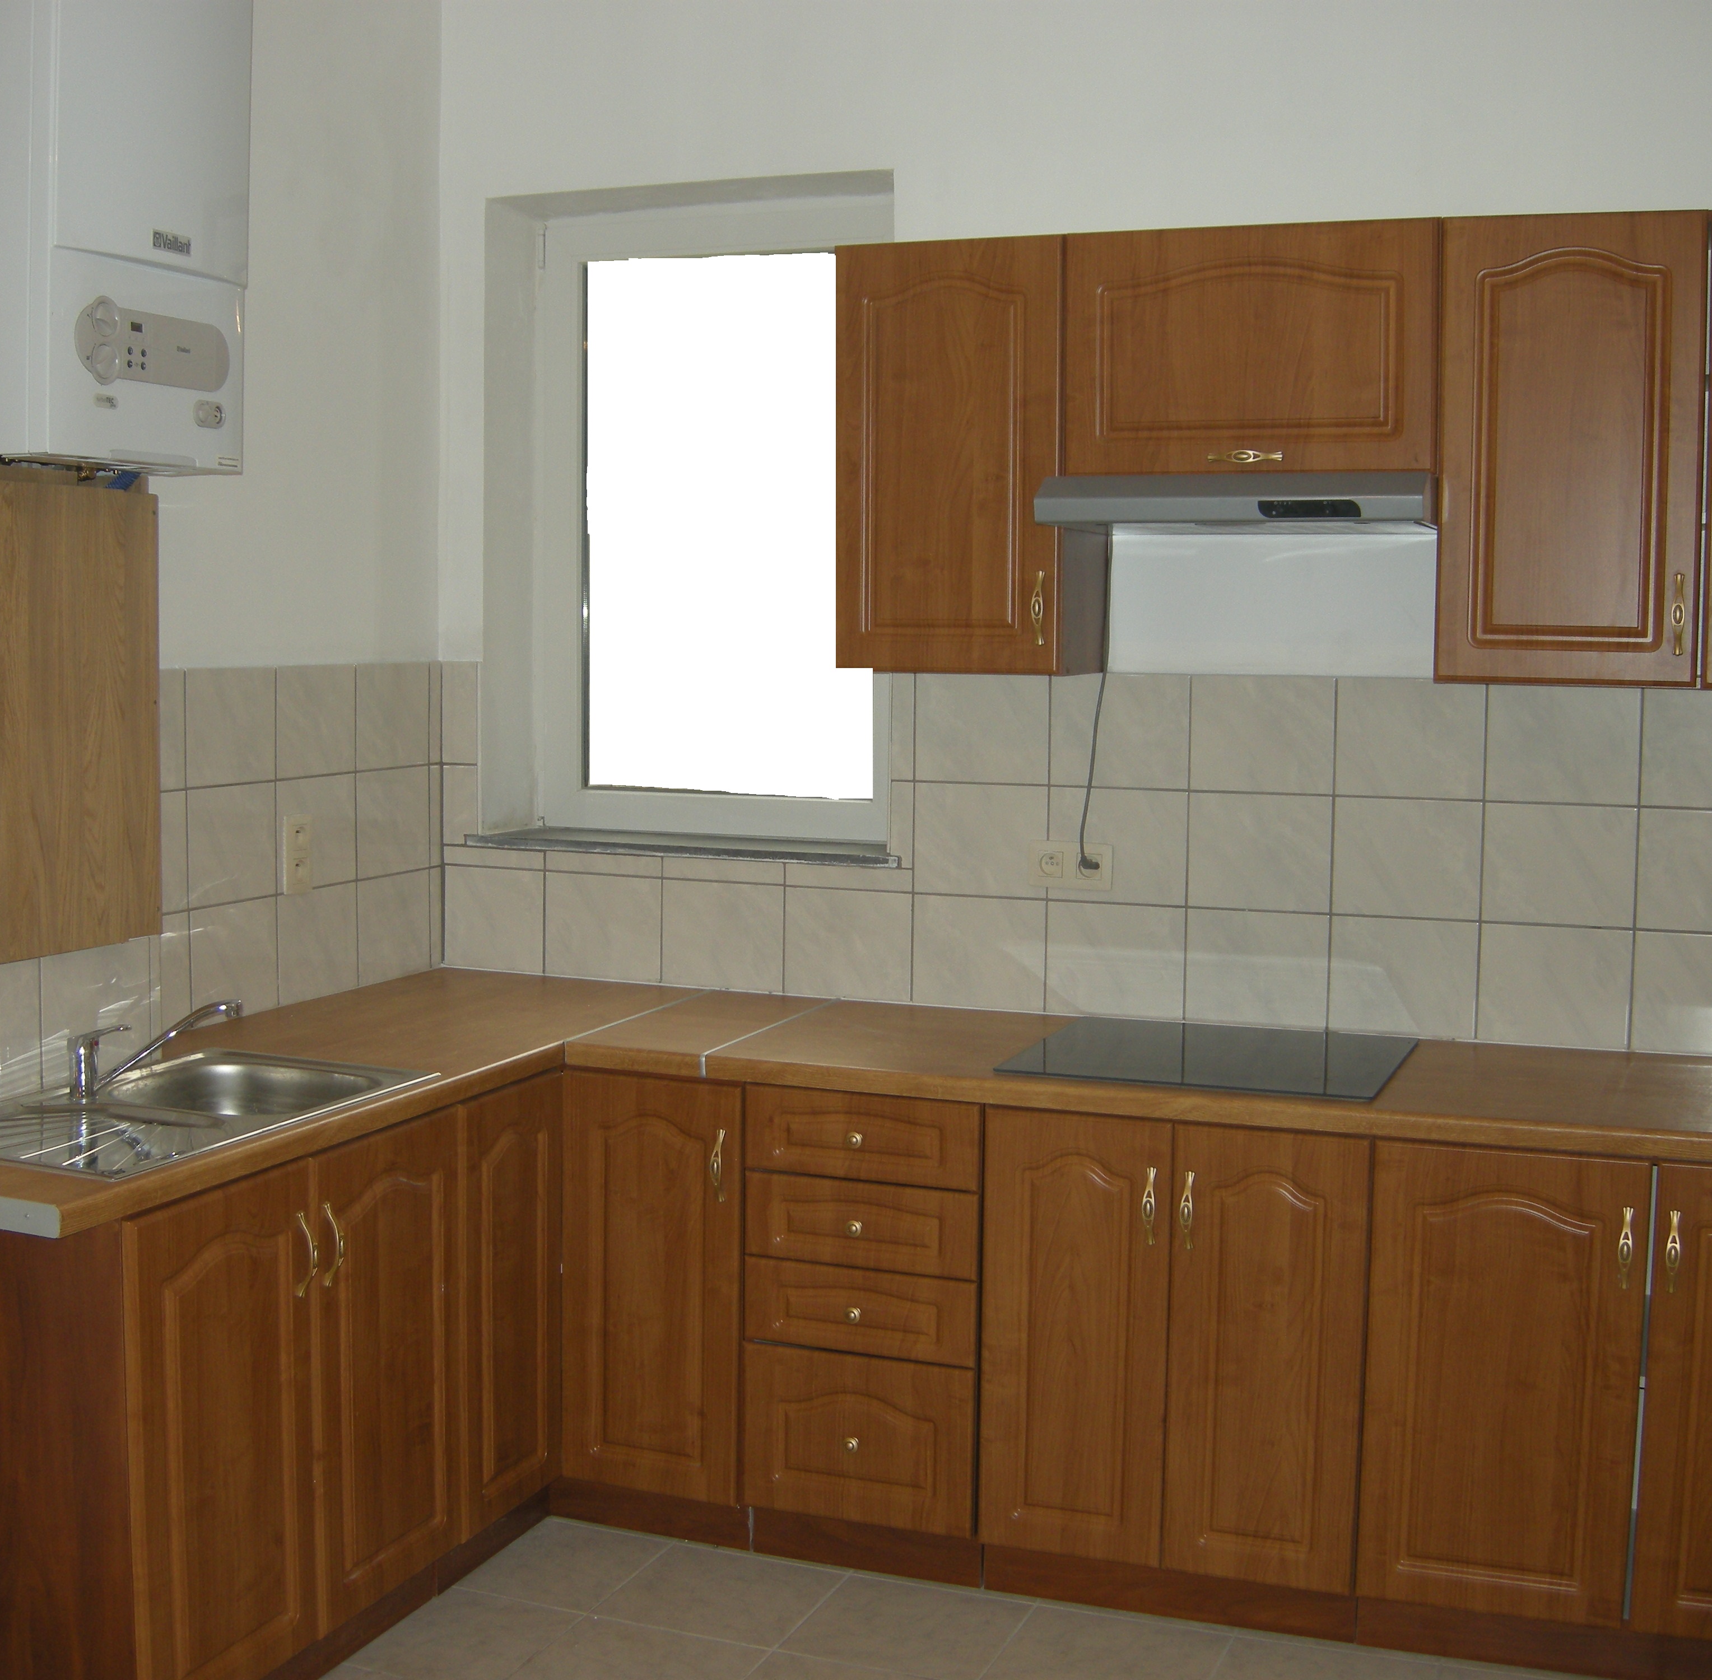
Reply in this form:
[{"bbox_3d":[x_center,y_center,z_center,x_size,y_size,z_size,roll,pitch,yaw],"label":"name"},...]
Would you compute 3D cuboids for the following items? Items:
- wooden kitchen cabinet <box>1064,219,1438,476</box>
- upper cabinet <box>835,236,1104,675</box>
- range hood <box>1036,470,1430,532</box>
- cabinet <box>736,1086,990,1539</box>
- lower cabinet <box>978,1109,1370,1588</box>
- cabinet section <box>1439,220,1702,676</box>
[{"bbox_3d":[0.667,-0.778,3.682,0.600,0.391,0.305,2,5,21],"label":"wooden kitchen cabinet"},{"bbox_3d":[0.205,-0.642,3.871,0.397,0.715,0.305,2,5,21],"label":"upper cabinet"},{"bbox_3d":[0.638,-0.537,3.623,0.595,0.087,0.475,2,5,21],"label":"range hood"},{"bbox_3d":[0.099,0.740,3.882,0.408,0.711,0.532,2,5,21],"label":"cabinet"},{"bbox_3d":[0.569,0.758,3.704,0.605,0.711,0.532,2,5,21],"label":"lower cabinet"},{"bbox_3d":[1.138,-0.603,3.580,0.397,0.712,0.301,3,6,21],"label":"cabinet section"}]

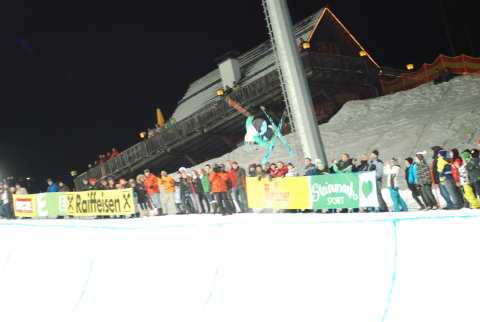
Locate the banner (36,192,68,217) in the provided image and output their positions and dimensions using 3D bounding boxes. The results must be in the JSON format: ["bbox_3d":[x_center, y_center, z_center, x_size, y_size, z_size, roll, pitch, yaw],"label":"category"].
[{"bbox_3d":[-8.285,1.919,61.632,0.040,1.045,3.606,-4,-1,-30],"label":"banner"}]

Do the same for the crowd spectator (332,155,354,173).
[{"bbox_3d":[3.227,0.705,42.100,0.680,1.820,0.520,-22,-17,34],"label":"crowd spectator"}]

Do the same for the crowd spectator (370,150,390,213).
[{"bbox_3d":[4.028,0.592,40.500,0.420,1.820,0.580,-7,-15,-22],"label":"crowd spectator"}]

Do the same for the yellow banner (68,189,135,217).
[{"bbox_3d":[-5.580,1.662,55.494,0.050,1.000,6.320,-4,0,-30],"label":"yellow banner"}]

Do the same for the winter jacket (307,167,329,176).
[{"bbox_3d":[2.328,0.499,42.400,0.400,0.700,0.580,-3,-17,-31],"label":"winter jacket"}]

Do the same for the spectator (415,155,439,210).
[{"bbox_3d":[5.176,0.541,38.929,0.450,1.717,0.550,-23,-18,31],"label":"spectator"}]

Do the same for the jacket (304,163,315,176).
[{"bbox_3d":[2.242,0.454,43.935,0.400,0.700,0.550,1,-21,-40],"label":"jacket"}]

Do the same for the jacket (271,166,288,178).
[{"bbox_3d":[1.401,0.497,45.319,0.580,0.680,0.450,-24,-19,35],"label":"jacket"}]

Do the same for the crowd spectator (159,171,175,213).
[{"bbox_3d":[-2.797,1.185,52.831,0.580,1.734,0.450,-19,-17,21],"label":"crowd spectator"}]

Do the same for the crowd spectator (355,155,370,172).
[{"bbox_3d":[3.740,0.692,41.300,0.580,1.770,0.450,-23,-17,37],"label":"crowd spectator"}]

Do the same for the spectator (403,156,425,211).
[{"bbox_3d":[5.126,0.646,41.200,0.420,1.620,0.520,-7,-15,-22],"label":"spectator"}]

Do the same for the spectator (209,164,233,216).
[{"bbox_3d":[-0.645,1.001,47.600,0.680,1.770,0.520,-15,-14,11],"label":"spectator"}]

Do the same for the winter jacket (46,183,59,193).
[{"bbox_3d":[-8.278,1.378,62.568,0.550,0.700,0.420,-23,-18,31],"label":"winter jacket"}]

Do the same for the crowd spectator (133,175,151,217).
[{"bbox_3d":[-3.654,1.304,53.000,0.550,1.630,0.420,-9,-14,-14],"label":"crowd spectator"}]

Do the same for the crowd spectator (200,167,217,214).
[{"bbox_3d":[-1.101,1.036,49.429,0.420,1.716,0.520,3,-22,-44],"label":"crowd spectator"}]

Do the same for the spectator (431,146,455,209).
[{"bbox_3d":[5.421,0.436,37.820,0.400,1.740,0.520,-10,-15,-9],"label":"spectator"}]

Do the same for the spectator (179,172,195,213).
[{"bbox_3d":[-1.883,1.172,50.600,0.520,1.570,0.380,-13,-14,0],"label":"spectator"}]

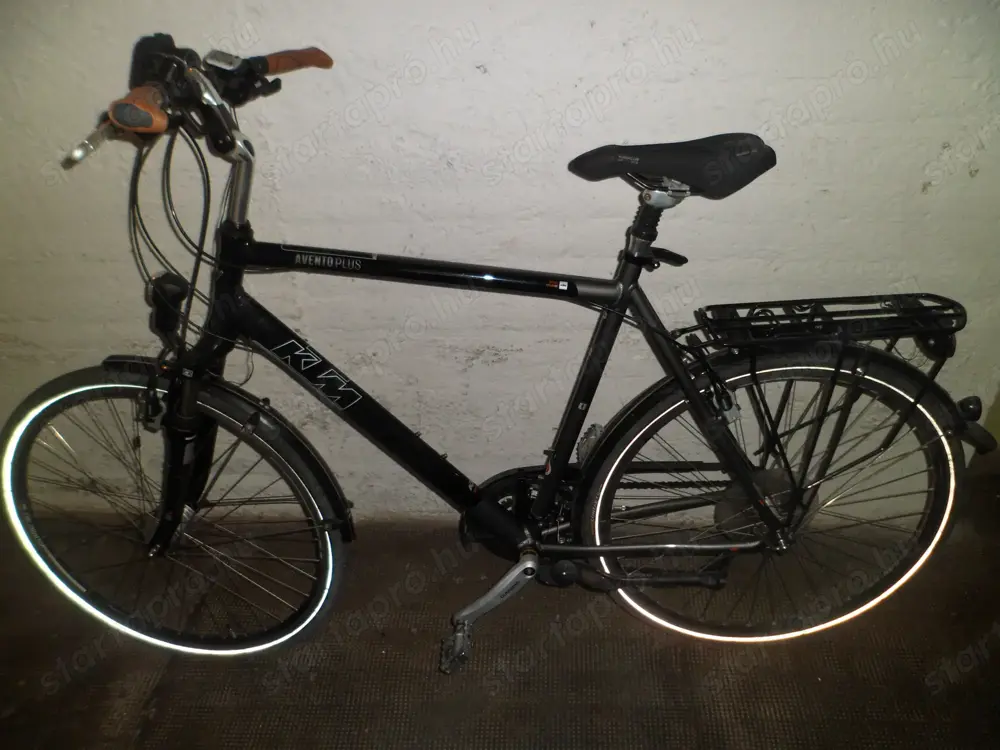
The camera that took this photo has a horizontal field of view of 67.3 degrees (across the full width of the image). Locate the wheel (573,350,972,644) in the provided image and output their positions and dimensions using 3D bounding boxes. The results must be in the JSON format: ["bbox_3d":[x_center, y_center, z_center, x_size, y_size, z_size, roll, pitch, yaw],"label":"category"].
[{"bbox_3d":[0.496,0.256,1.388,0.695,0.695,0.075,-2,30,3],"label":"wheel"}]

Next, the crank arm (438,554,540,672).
[{"bbox_3d":[-0.020,0.439,1.373,0.227,0.075,0.136,-35,23,19],"label":"crank arm"}]

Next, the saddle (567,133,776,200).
[{"bbox_3d":[0.239,-0.299,1.078,0.279,0.075,0.159,-2,30,3],"label":"saddle"}]

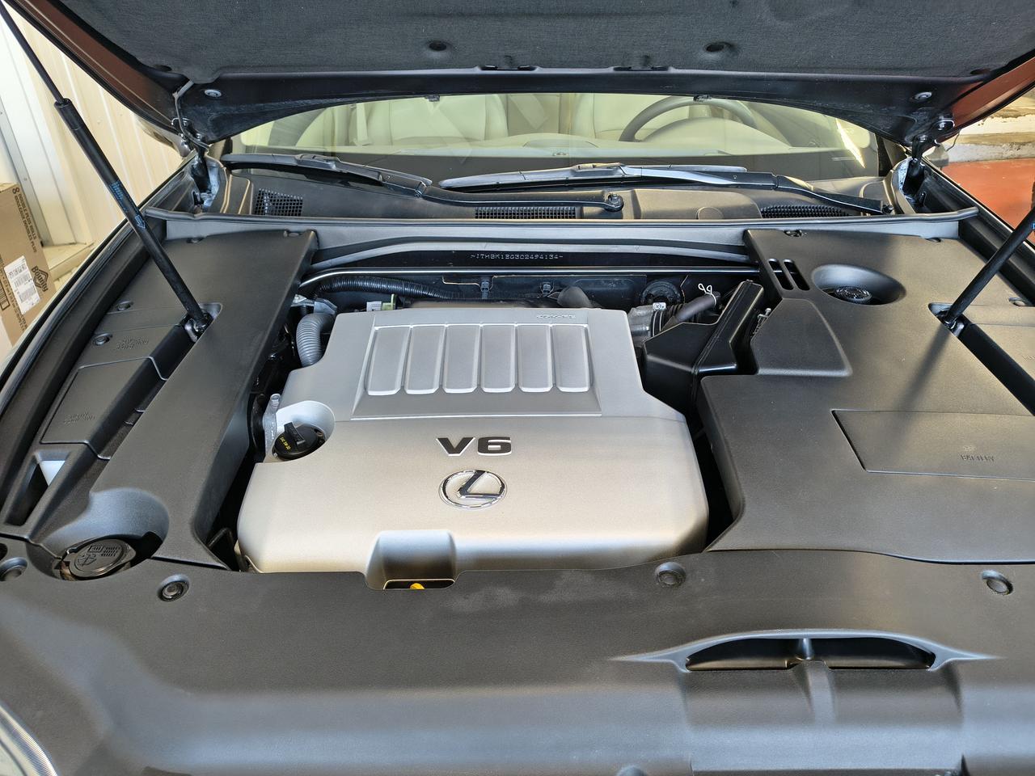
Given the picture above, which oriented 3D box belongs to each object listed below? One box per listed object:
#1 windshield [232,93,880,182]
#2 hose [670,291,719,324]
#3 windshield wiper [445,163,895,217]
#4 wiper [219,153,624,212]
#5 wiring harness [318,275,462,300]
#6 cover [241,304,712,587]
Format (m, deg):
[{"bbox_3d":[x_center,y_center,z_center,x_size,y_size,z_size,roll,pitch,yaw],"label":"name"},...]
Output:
[{"bbox_3d":[0.085,-0.757,1.633,1.450,0.160,0.860,0,63,0],"label":"windshield"},{"bbox_3d":[0.272,-0.124,1.105,0.115,0.035,0.030,-24,40,-31],"label":"hose"},{"bbox_3d":[0.260,-0.386,1.365,0.820,0.060,0.150,2,44,3],"label":"windshield wiper"},{"bbox_3d":[-0.217,-0.413,1.410,0.880,0.060,0.090,12,43,17],"label":"wiper"},{"bbox_3d":[-0.206,-0.160,1.140,0.235,0.035,0.045,0,34,0],"label":"wiring harness"},{"bbox_3d":[-0.050,0.058,0.925,0.515,0.125,0.410,0,41,0],"label":"cover"}]

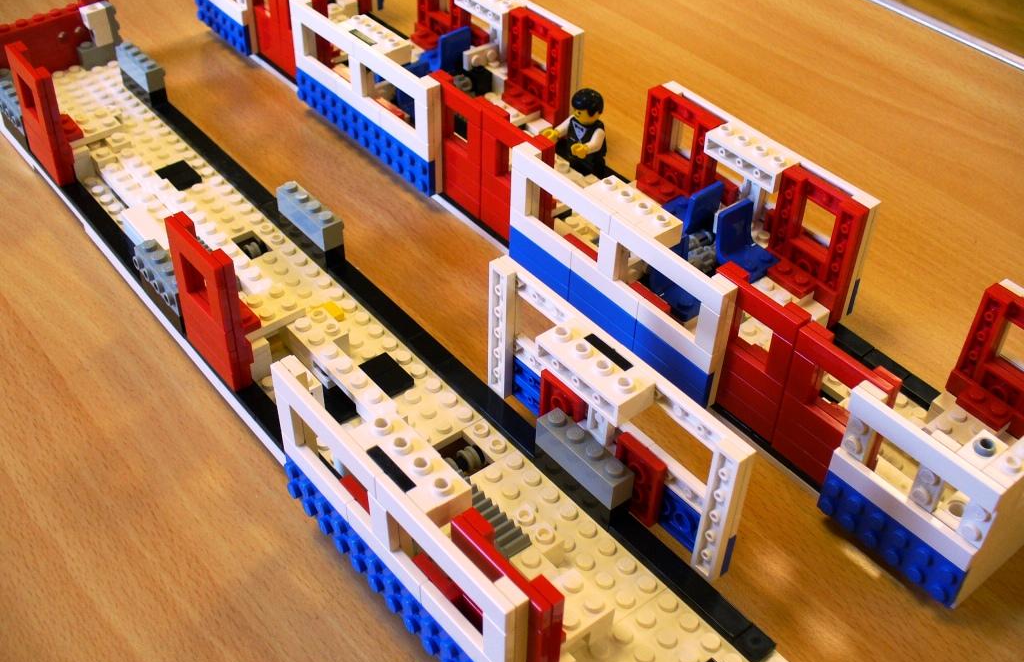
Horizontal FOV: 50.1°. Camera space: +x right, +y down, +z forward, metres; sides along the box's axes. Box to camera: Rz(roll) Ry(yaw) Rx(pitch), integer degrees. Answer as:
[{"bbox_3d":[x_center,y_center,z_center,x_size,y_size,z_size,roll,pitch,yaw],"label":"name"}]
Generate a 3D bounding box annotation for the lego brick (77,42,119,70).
[{"bbox_3d":[-0.196,-0.132,0.516,0.017,0.011,0.008,-28,50,-29],"label":"lego brick"}]

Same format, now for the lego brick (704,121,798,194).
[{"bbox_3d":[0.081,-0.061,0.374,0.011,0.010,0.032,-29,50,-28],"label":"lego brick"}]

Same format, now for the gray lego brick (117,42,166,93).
[{"bbox_3d":[-0.163,-0.117,0.484,0.009,0.011,0.032,-28,50,-29],"label":"gray lego brick"}]

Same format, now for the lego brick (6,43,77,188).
[{"bbox_3d":[-0.186,-0.086,0.434,0.007,0.048,0.032,-28,50,-29],"label":"lego brick"}]

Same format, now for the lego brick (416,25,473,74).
[{"bbox_3d":[-0.029,-0.124,0.476,0.016,0.019,0.015,-29,50,-28],"label":"lego brick"}]

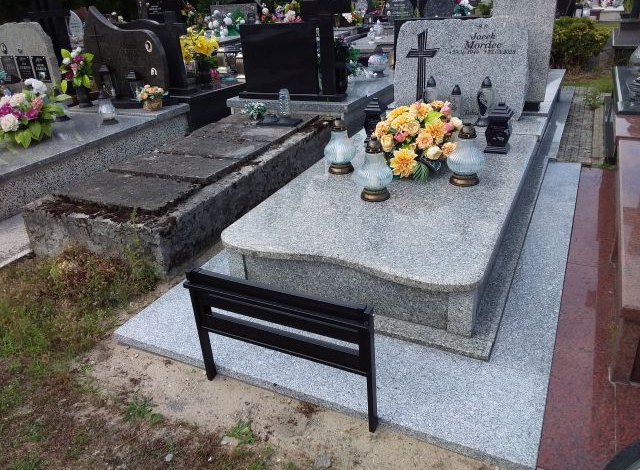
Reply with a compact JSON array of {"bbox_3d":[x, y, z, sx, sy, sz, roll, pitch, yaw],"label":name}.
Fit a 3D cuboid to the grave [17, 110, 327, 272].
[{"bbox_3d":[-0.787,-0.463,3.735,1.021,0.255,2.253,10,30,25],"label":"grave"}]

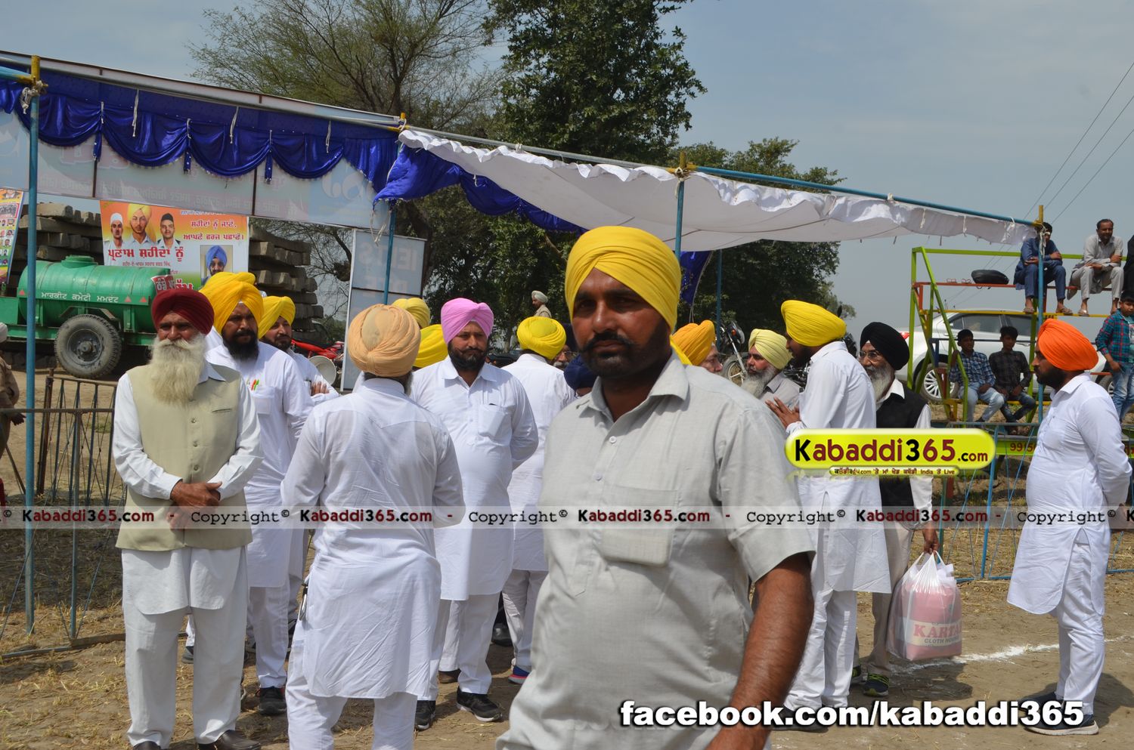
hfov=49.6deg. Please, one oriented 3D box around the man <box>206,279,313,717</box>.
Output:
[{"bbox_3d":[-1.375,0.510,5.250,0.550,1.830,0.380,1,0,-19],"label":"man"}]

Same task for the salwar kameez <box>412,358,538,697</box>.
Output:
[{"bbox_3d":[-0.390,0.650,5.200,0.550,1.440,0.360,1,0,-10],"label":"salwar kameez"}]

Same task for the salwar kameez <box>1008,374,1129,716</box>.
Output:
[{"bbox_3d":[2.150,0.720,5.250,0.460,1.440,0.480,1,0,5],"label":"salwar kameez"}]

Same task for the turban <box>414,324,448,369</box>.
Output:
[{"bbox_3d":[-0.625,-0.133,5.750,0.260,0.220,0.240,0,2,-45],"label":"turban"}]

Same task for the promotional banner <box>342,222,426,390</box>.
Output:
[{"bbox_3d":[-2.808,-1.017,19.000,1.380,2.500,0.060,0,2,-43],"label":"promotional banner"}]

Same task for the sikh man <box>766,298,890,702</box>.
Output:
[{"bbox_3d":[1.119,0.585,5.220,0.500,1.810,0.480,3,2,29],"label":"sikh man"}]

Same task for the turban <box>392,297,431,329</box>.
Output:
[{"bbox_3d":[-0.893,-0.334,7.000,0.240,0.200,0.260,2,2,-9],"label":"turban"}]

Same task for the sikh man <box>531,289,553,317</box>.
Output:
[{"bbox_3d":[-0.410,-0.500,19.800,0.360,1.720,0.500,1,0,-22],"label":"sikh man"}]

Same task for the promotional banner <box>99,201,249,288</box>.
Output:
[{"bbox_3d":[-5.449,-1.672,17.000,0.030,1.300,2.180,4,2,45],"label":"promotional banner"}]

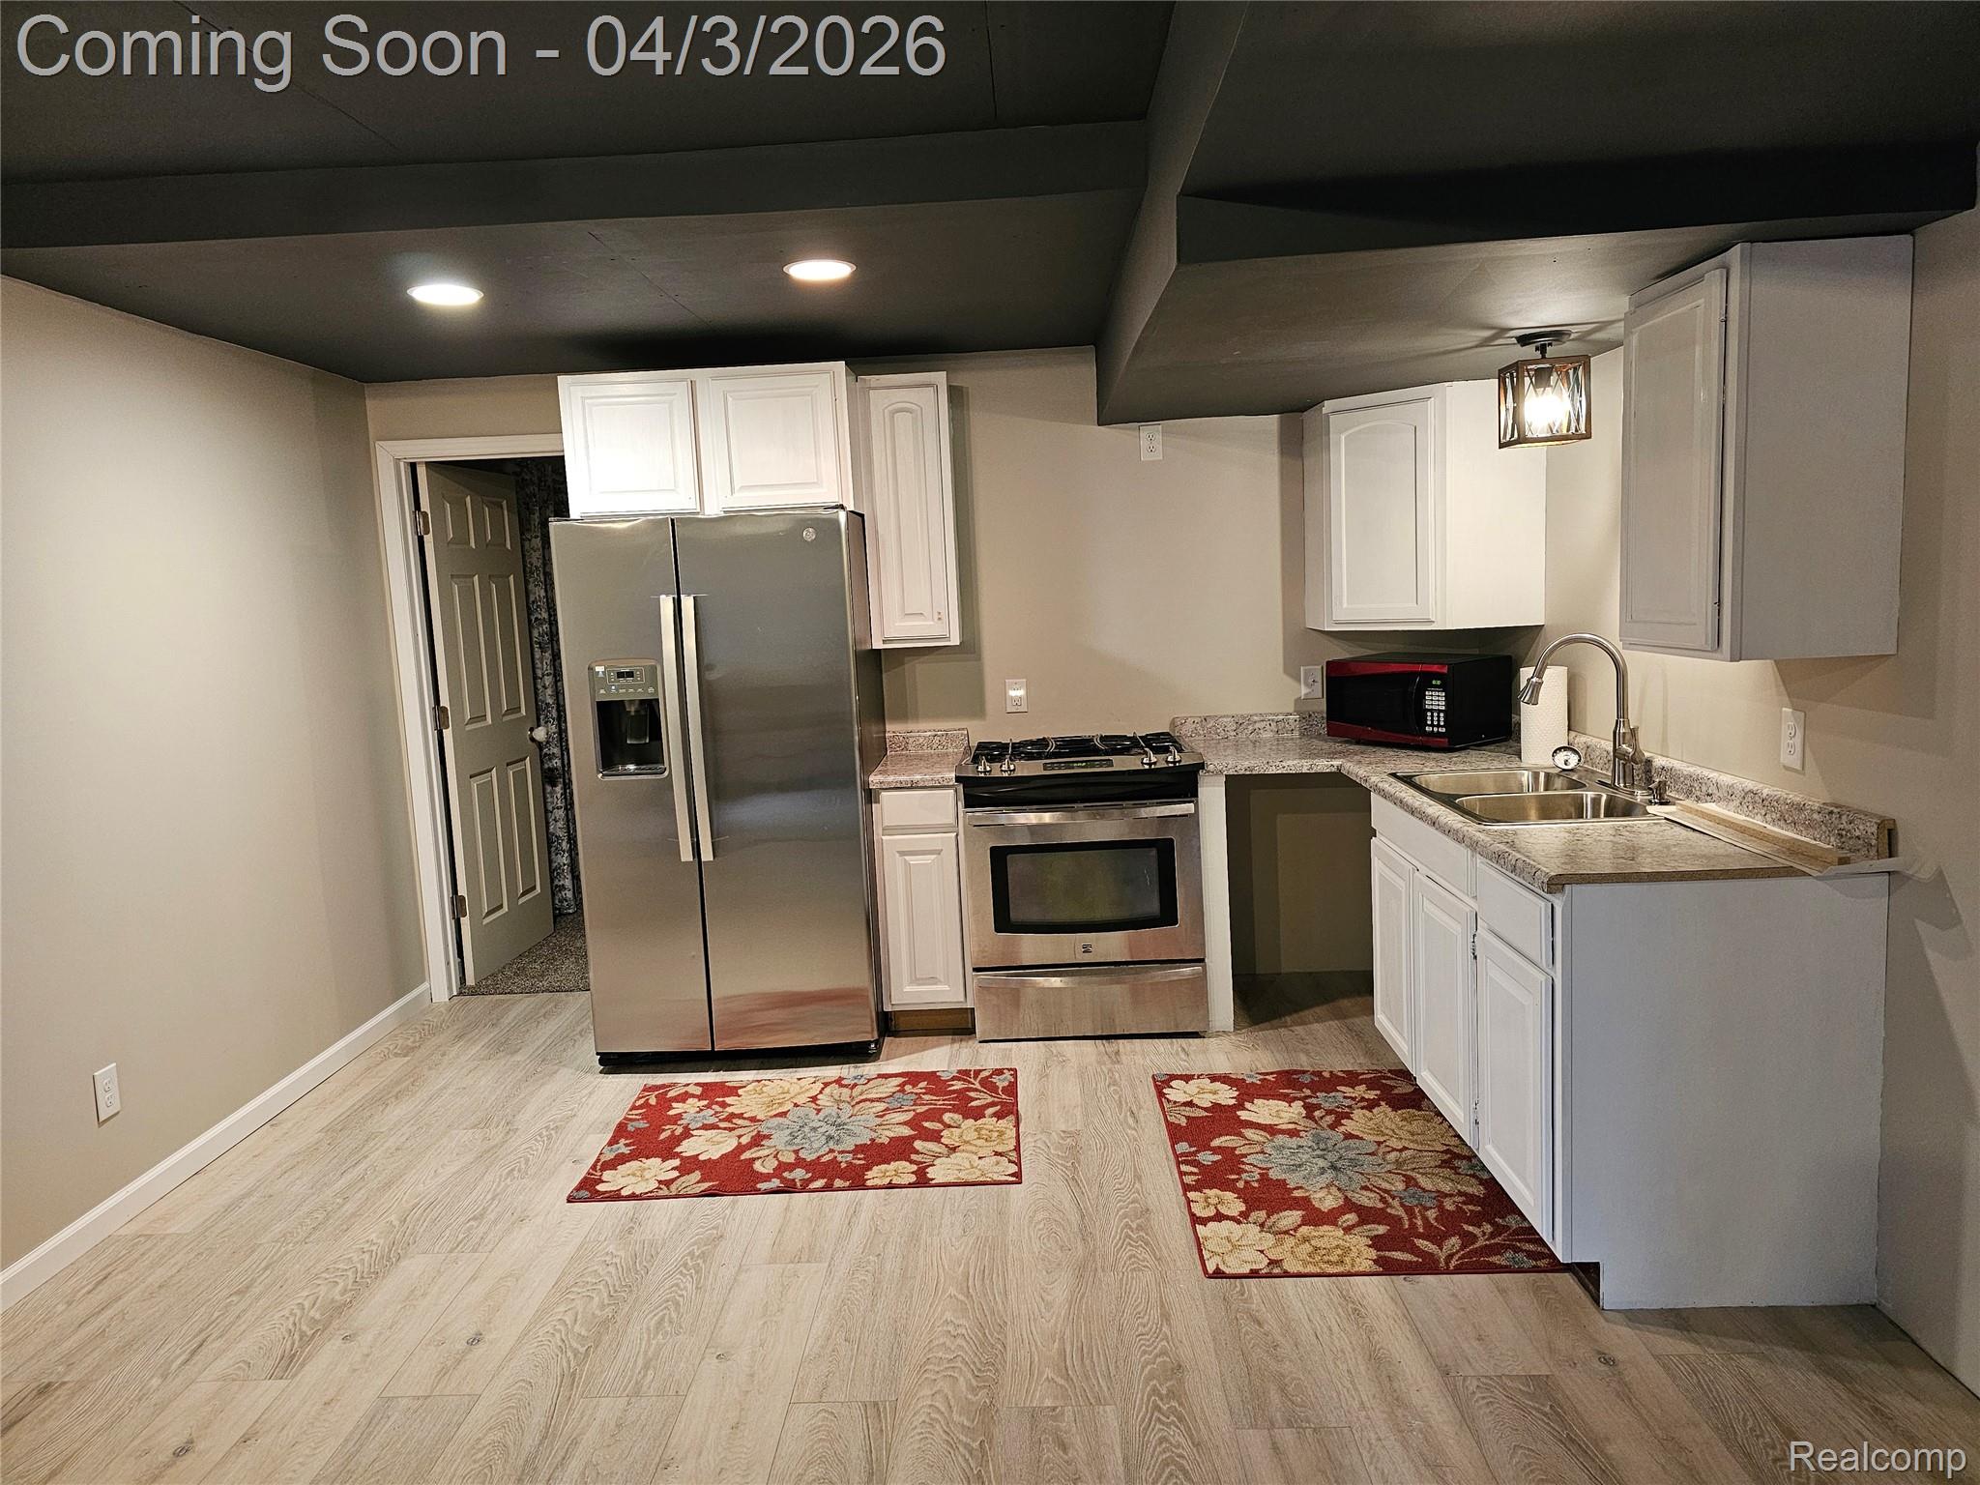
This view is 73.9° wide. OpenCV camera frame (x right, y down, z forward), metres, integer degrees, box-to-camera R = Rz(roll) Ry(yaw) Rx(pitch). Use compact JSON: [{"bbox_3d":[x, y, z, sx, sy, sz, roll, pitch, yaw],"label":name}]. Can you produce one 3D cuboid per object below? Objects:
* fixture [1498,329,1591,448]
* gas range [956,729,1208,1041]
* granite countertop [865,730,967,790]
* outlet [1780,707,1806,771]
[{"bbox_3d":[1.395,-0.888,3.314,0.170,0.268,0.170,-2,7,5],"label":"fixture"},{"bbox_3d":[0.319,0.484,4.582,0.767,0.945,0.700,-3,7,2],"label":"gas range"},{"bbox_3d":[-0.236,0.050,4.600,0.311,0.119,0.644,-3,7,2],"label":"granite countertop"},{"bbox_3d":[1.727,-0.006,2.833,0.009,0.118,0.076,-2,7,2],"label":"outlet"}]

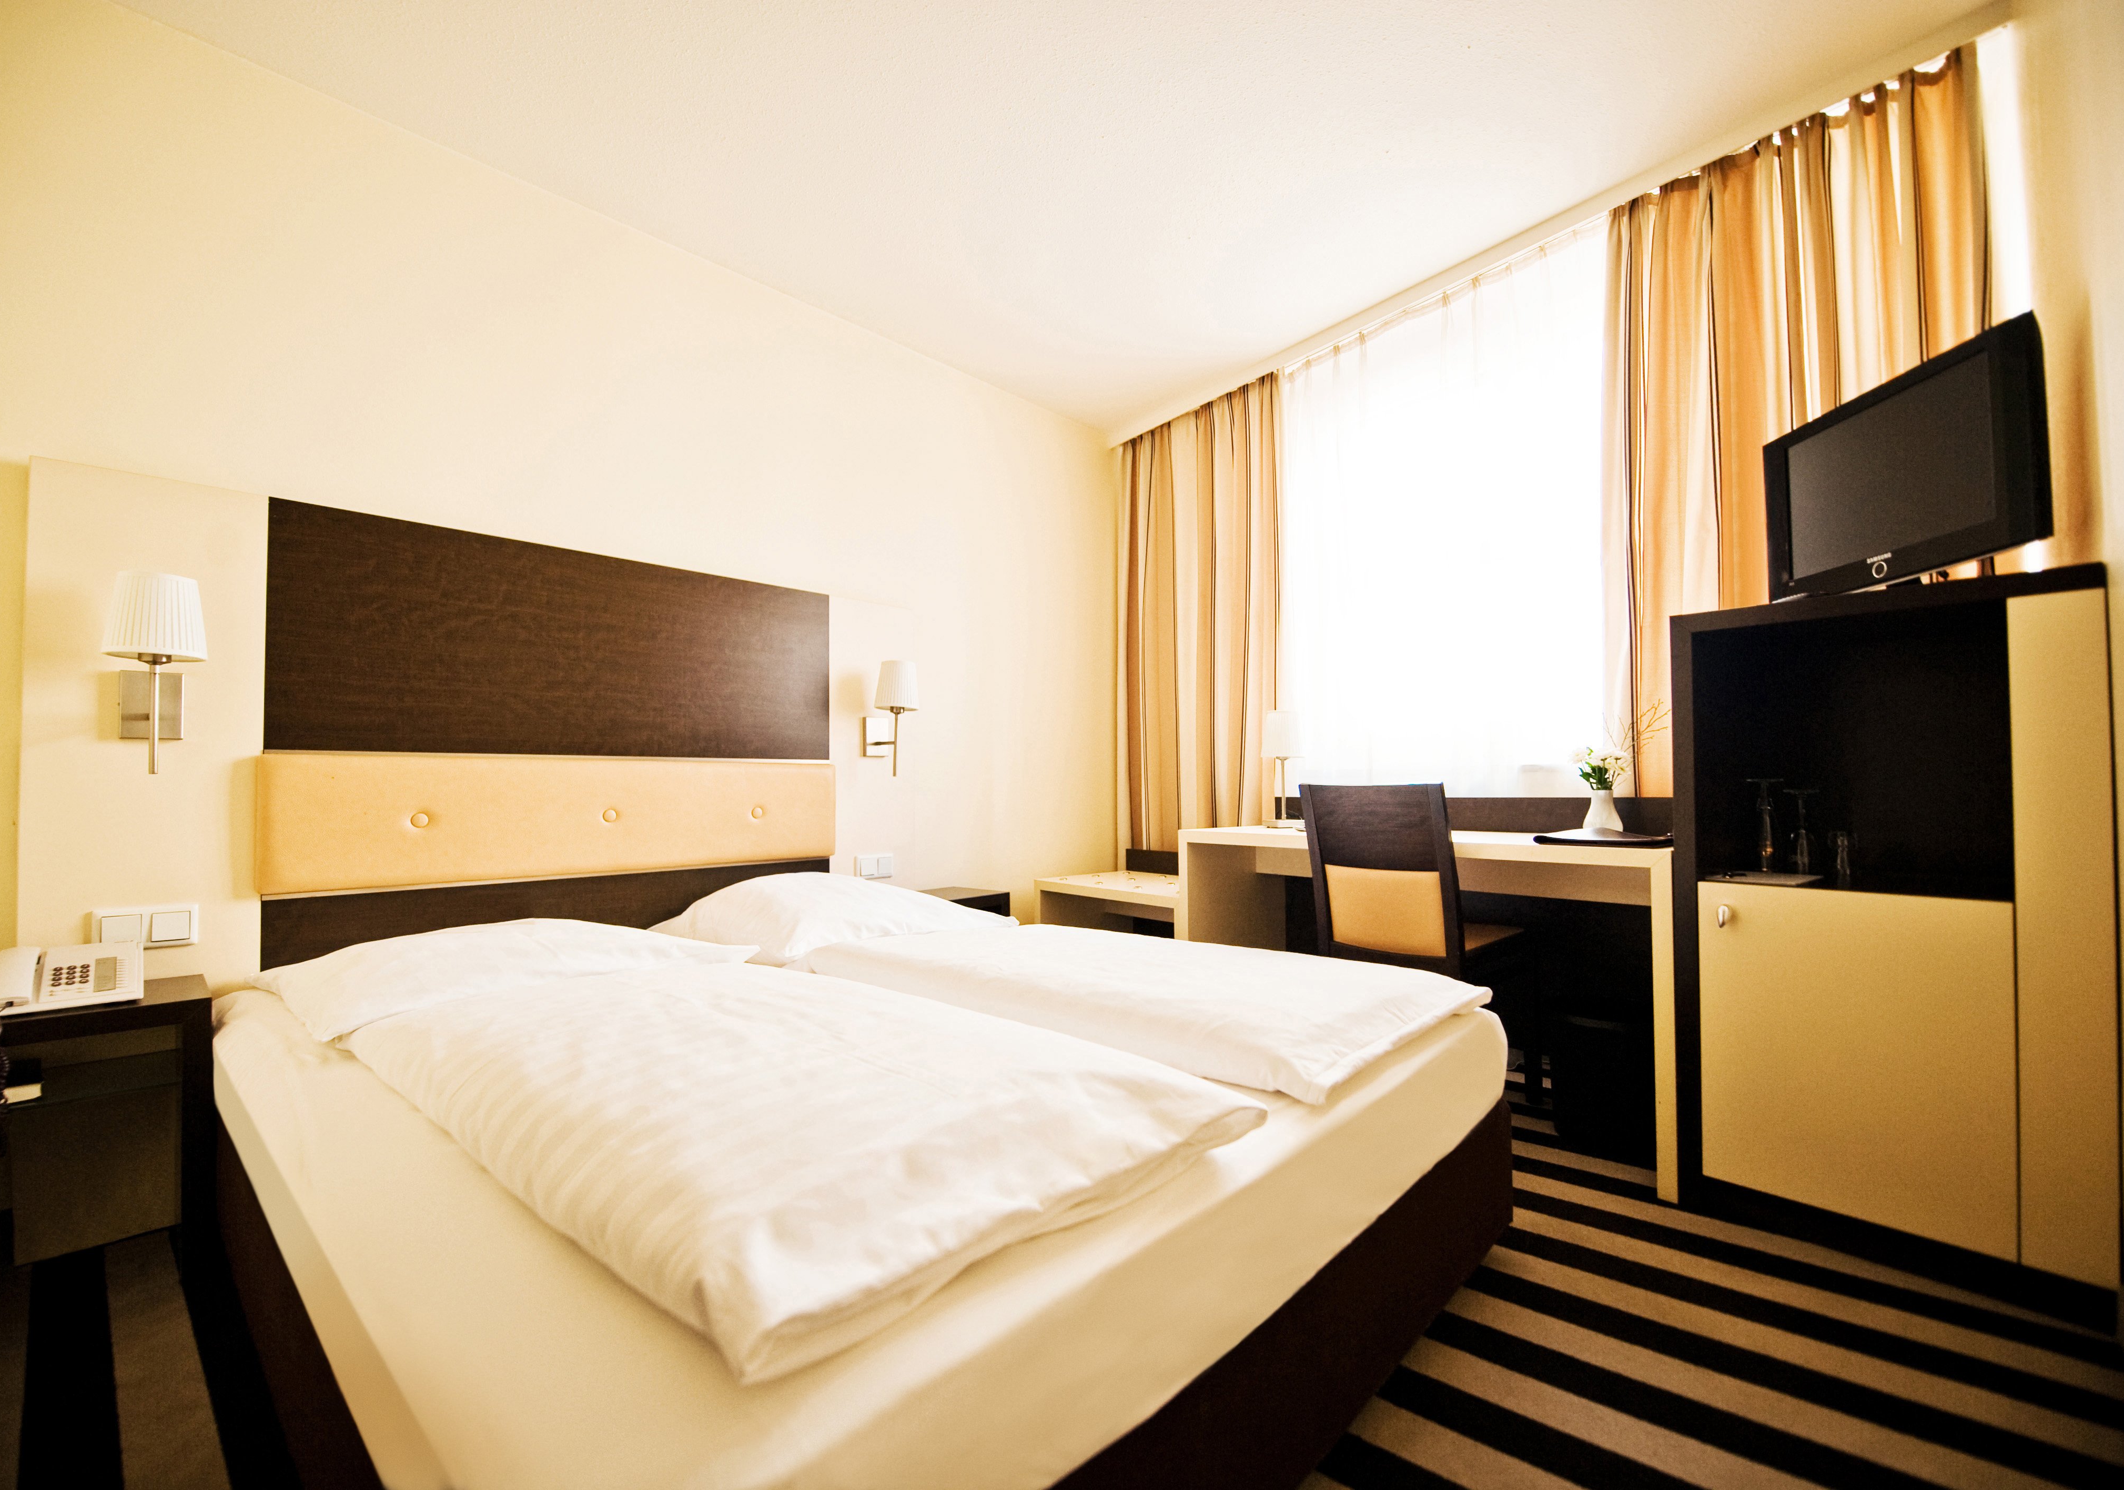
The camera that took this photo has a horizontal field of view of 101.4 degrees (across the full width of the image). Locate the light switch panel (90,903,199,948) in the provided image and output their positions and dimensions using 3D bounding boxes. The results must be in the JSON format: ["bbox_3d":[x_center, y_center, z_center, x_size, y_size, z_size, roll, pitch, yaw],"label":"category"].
[{"bbox_3d":[-1.898,0.375,1.801,0.014,0.081,0.153,-2,-3,43],"label":"light switch panel"}]

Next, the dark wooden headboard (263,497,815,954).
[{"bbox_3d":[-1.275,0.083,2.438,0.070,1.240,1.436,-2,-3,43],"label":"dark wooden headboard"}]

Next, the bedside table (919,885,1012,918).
[{"bbox_3d":[-0.440,0.779,3.067,0.300,0.490,0.400,-2,-3,43],"label":"bedside table"}]

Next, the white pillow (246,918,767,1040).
[{"bbox_3d":[-1.253,0.484,1.996,0.620,0.150,0.830,-2,-3,43],"label":"white pillow"}]

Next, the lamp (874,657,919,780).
[{"bbox_3d":[-0.587,-0.090,3.019,0.200,0.405,0.150,-2,-3,43],"label":"lamp"}]

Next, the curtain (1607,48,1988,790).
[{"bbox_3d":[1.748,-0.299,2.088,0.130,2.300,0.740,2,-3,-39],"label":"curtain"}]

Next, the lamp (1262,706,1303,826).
[{"bbox_3d":[0.773,0.084,3.040,0.150,0.400,0.150,2,-3,-40],"label":"lamp"}]

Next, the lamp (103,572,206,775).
[{"bbox_3d":[-1.829,-0.140,1.753,0.205,0.395,0.140,-2,-3,43],"label":"lamp"}]

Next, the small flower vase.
[{"bbox_3d":[1.419,0.179,2.280,0.107,0.120,0.107,2,-3,-40],"label":"small flower vase"}]

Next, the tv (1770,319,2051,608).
[{"bbox_3d":[1.679,-0.497,1.746,0.130,0.400,0.620,-1,-2,5],"label":"tv"}]

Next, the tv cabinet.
[{"bbox_3d":[1.730,0.340,1.821,0.540,1.235,0.610,1,-3,-38],"label":"tv cabinet"}]

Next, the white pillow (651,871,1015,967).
[{"bbox_3d":[-0.653,0.480,2.535,0.620,0.170,0.790,-2,-3,43],"label":"white pillow"}]

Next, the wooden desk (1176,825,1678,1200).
[{"bbox_3d":[1.071,0.646,2.621,0.520,0.757,1.453,1,-3,-38],"label":"wooden desk"}]

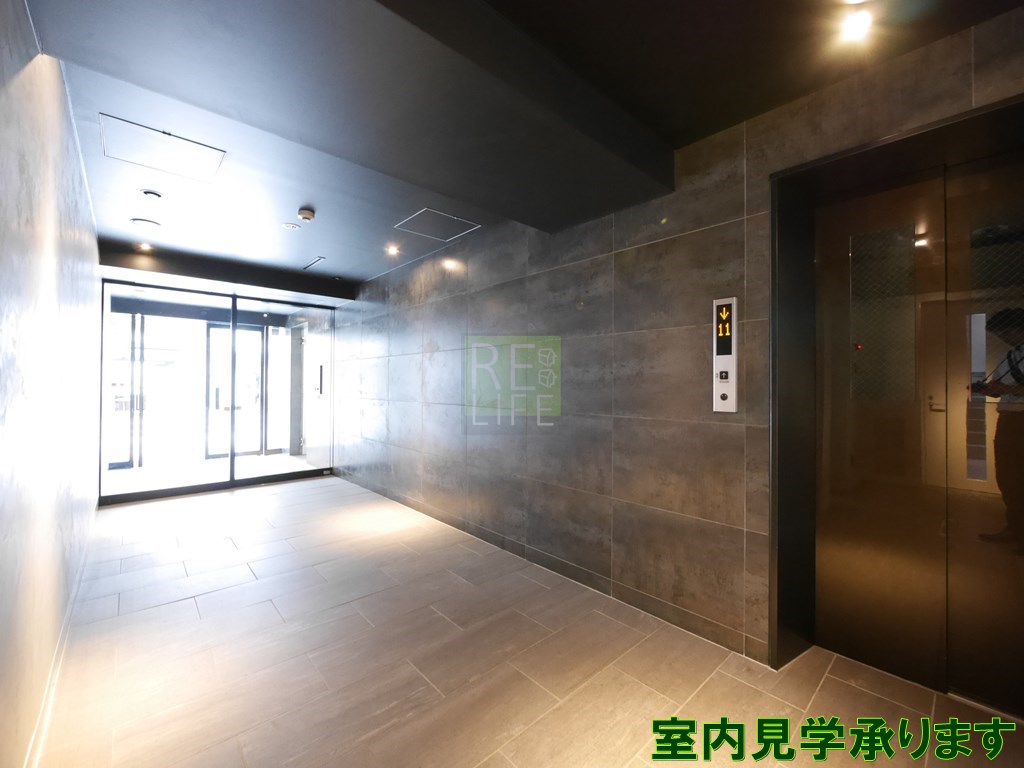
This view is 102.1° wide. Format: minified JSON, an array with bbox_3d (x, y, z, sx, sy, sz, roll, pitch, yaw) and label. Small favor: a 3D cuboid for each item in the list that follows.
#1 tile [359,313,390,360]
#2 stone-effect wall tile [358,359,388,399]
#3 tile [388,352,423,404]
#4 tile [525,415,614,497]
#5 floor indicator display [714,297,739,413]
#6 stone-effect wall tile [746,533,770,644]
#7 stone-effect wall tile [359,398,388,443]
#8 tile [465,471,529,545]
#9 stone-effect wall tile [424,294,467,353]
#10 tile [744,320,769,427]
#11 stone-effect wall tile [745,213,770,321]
[{"bbox_3d":[-1.491,-0.510,4.527,0.013,0.450,0.671,0,0,-43],"label":"tile"},{"bbox_3d":[-1.494,-0.057,4.527,0.013,0.450,0.671,0,0,-43],"label":"stone-effect wall tile"},{"bbox_3d":[-1.036,-0.055,4.032,0.013,0.450,0.671,0,0,-43],"label":"tile"},{"bbox_3d":[0.331,0.403,2.547,0.012,0.450,0.670,0,0,-43],"label":"tile"},{"bbox_3d":[0.954,-0.128,1.853,0.024,0.504,0.092,0,0,-43],"label":"floor indicator display"},{"bbox_3d":[1.048,0.859,1.771,0.013,0.450,0.094,0,0,-43],"label":"stone-effect wall tile"},{"bbox_3d":[-1.496,0.396,4.526,0.013,0.450,0.671,0,0,-43],"label":"stone-effect wall tile"},{"bbox_3d":[-0.127,0.854,3.042,0.013,0.450,0.671,0,0,-43],"label":"tile"},{"bbox_3d":[-0.581,-0.508,3.534,0.012,0.450,0.670,0,0,-43],"label":"stone-effect wall tile"},{"bbox_3d":[1.053,-0.047,1.773,0.013,0.450,0.094,0,0,-43],"label":"tile"},{"bbox_3d":[1.056,-0.500,1.774,0.013,0.450,0.094,0,0,-43],"label":"stone-effect wall tile"}]

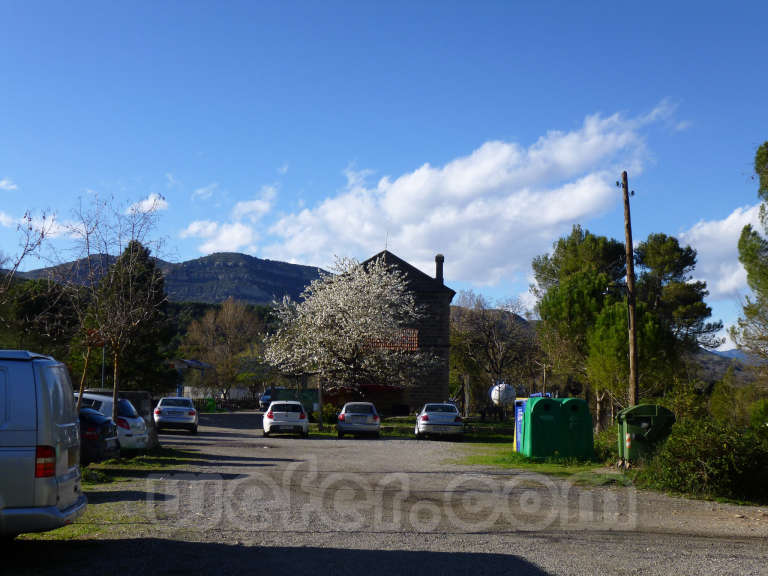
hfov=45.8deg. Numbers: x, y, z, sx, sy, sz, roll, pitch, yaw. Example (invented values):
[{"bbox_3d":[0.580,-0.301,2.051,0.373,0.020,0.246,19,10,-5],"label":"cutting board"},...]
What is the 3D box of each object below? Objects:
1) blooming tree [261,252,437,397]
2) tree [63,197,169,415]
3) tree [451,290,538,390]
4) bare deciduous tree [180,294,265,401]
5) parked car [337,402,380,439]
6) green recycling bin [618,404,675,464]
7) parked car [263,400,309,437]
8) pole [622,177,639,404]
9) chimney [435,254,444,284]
[{"bbox_3d":[-1.952,2.768,53.000,9.900,9.100,9.200,1,-7,0],"label":"blooming tree"},{"bbox_3d":[-6.797,0.900,22.900,2.600,6.600,2.600,0,-7,0],"label":"tree"},{"bbox_3d":[8.382,4.817,69.000,6.600,9.200,6.200,1,-7,0],"label":"tree"},{"bbox_3d":[-15.489,6.240,86.700,7.800,10.900,7.300,0,-7,0],"label":"bare deciduous tree"},{"bbox_3d":[-1.050,5.524,38.210,1.720,1.460,4.400,1,-7,-1],"label":"parked car"},{"bbox_3d":[5.900,3.340,20.600,1.120,1.400,1.350,-1,-7,8],"label":"green recycling bin"},{"bbox_3d":[-4.000,5.383,37.315,1.750,1.430,4.230,1,-7,-4],"label":"parked car"},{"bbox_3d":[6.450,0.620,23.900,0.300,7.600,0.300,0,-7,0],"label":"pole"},{"bbox_3d":[4.149,-1.346,68.000,0.640,2.300,0.640,1,-7,0],"label":"chimney"}]

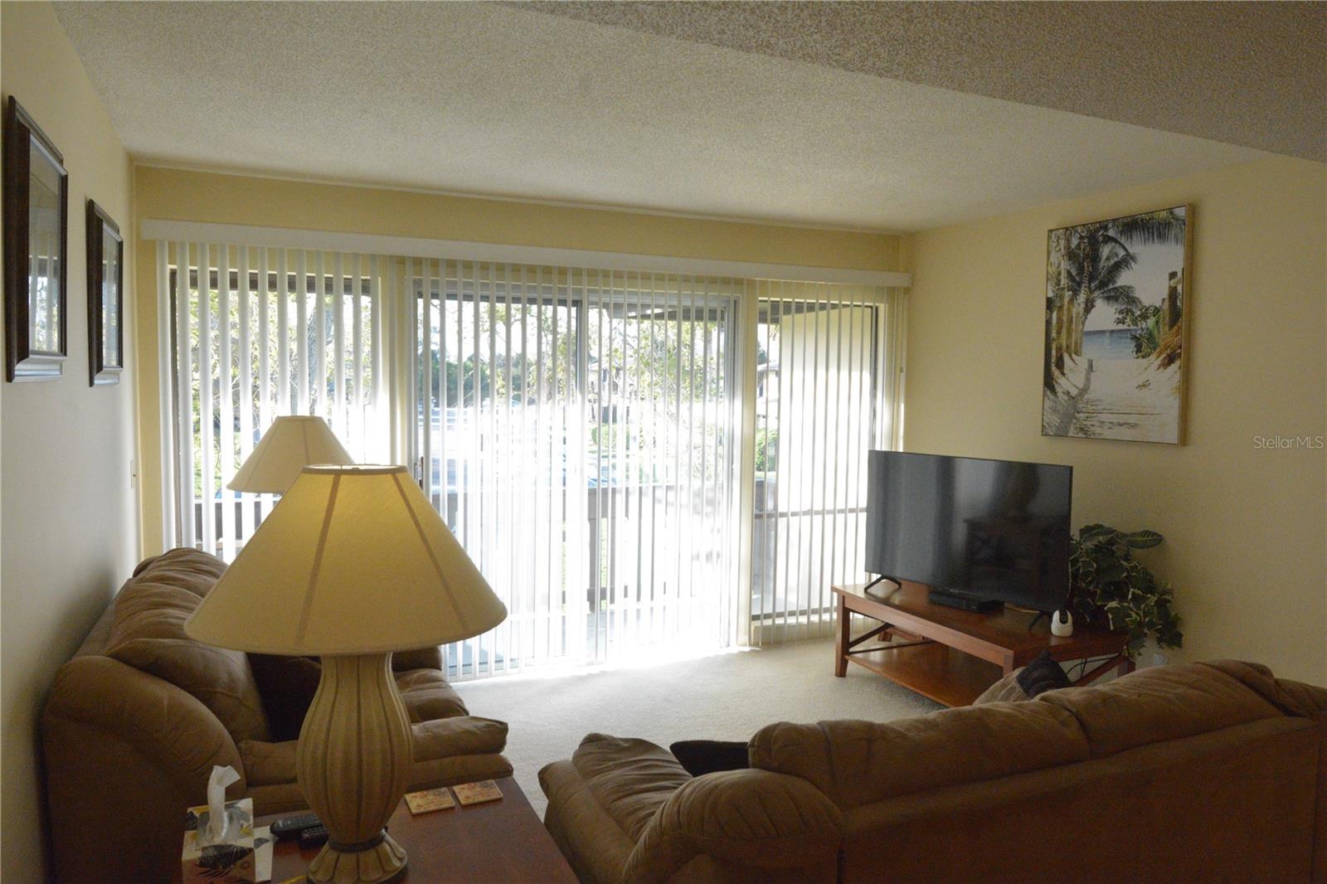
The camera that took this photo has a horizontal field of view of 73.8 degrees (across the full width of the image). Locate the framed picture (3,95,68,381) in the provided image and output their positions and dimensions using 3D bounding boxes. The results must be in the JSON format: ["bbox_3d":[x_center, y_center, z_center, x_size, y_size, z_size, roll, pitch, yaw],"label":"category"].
[{"bbox_3d":[-1.290,-0.386,1.830,0.033,0.515,0.480,1,3,-25],"label":"framed picture"}]

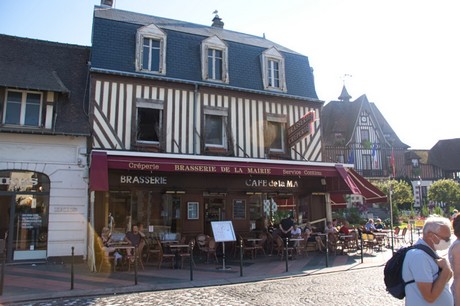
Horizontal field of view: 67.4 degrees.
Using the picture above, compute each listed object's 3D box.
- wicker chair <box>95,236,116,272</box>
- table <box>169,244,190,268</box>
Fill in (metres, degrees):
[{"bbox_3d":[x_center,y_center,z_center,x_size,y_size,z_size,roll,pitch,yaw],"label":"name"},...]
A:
[{"bbox_3d":[-3.826,3.195,10.726,0.580,0.920,0.500,3,-10,-18],"label":"wicker chair"},{"bbox_3d":[-1.620,3.324,11.091,0.600,0.740,0.600,3,-10,-18],"label":"table"}]

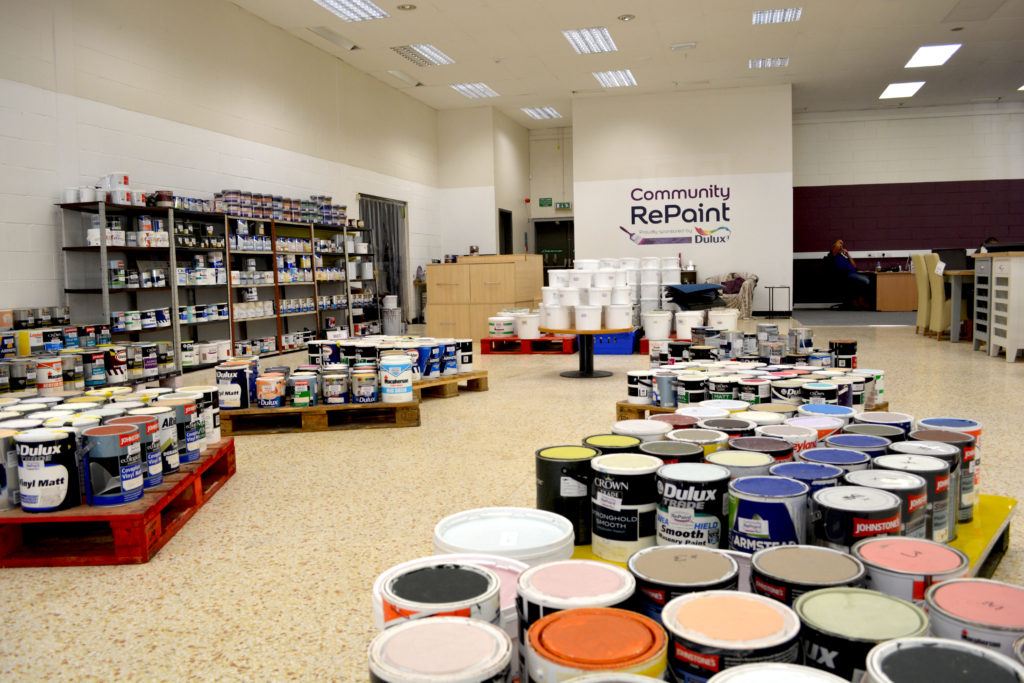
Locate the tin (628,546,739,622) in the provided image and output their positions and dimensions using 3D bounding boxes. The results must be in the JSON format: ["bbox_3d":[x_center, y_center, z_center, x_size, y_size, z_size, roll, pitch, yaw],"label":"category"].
[{"bbox_3d":[0.290,0.484,1.312,0.183,0.215,0.183,0,5,0],"label":"tin"}]

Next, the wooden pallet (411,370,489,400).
[{"bbox_3d":[-0.893,0.304,5.973,1.200,0.144,0.800,4,7,42],"label":"wooden pallet"}]

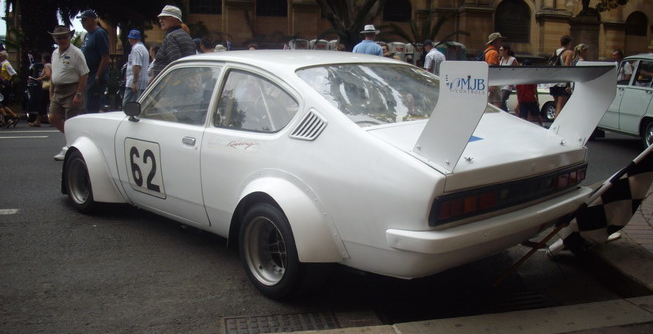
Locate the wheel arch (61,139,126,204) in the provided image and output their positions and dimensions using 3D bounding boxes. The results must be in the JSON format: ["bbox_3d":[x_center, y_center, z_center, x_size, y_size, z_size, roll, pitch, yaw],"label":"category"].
[{"bbox_3d":[-1.844,-0.007,5.436,0.170,0.510,1.080,-8,14,-43],"label":"wheel arch"}]

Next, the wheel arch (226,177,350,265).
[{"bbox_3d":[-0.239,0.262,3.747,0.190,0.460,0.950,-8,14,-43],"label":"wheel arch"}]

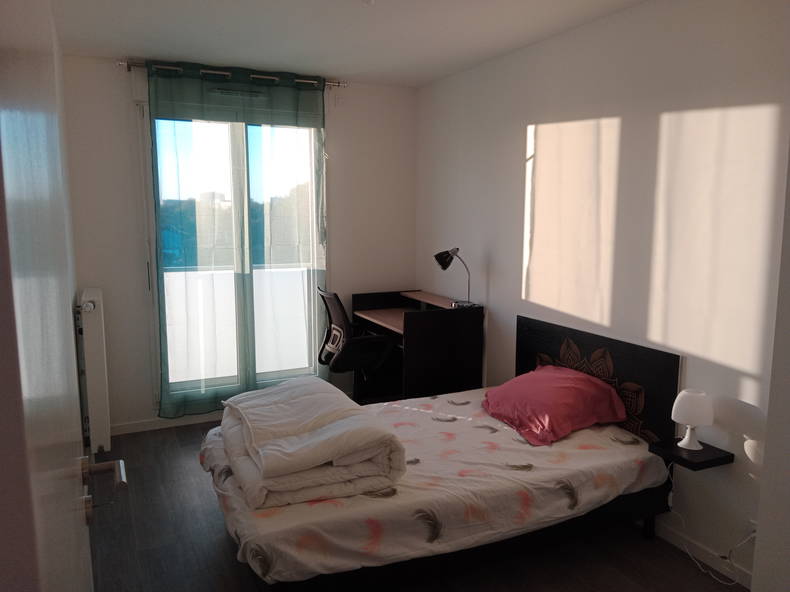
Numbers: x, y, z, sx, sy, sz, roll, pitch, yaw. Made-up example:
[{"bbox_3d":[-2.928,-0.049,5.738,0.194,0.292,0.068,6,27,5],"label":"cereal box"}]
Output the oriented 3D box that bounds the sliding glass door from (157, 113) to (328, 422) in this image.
[{"bbox_3d":[-1.082,-0.234,4.359,1.232,2.077,0.078,-4,9,-26],"label":"sliding glass door"}]

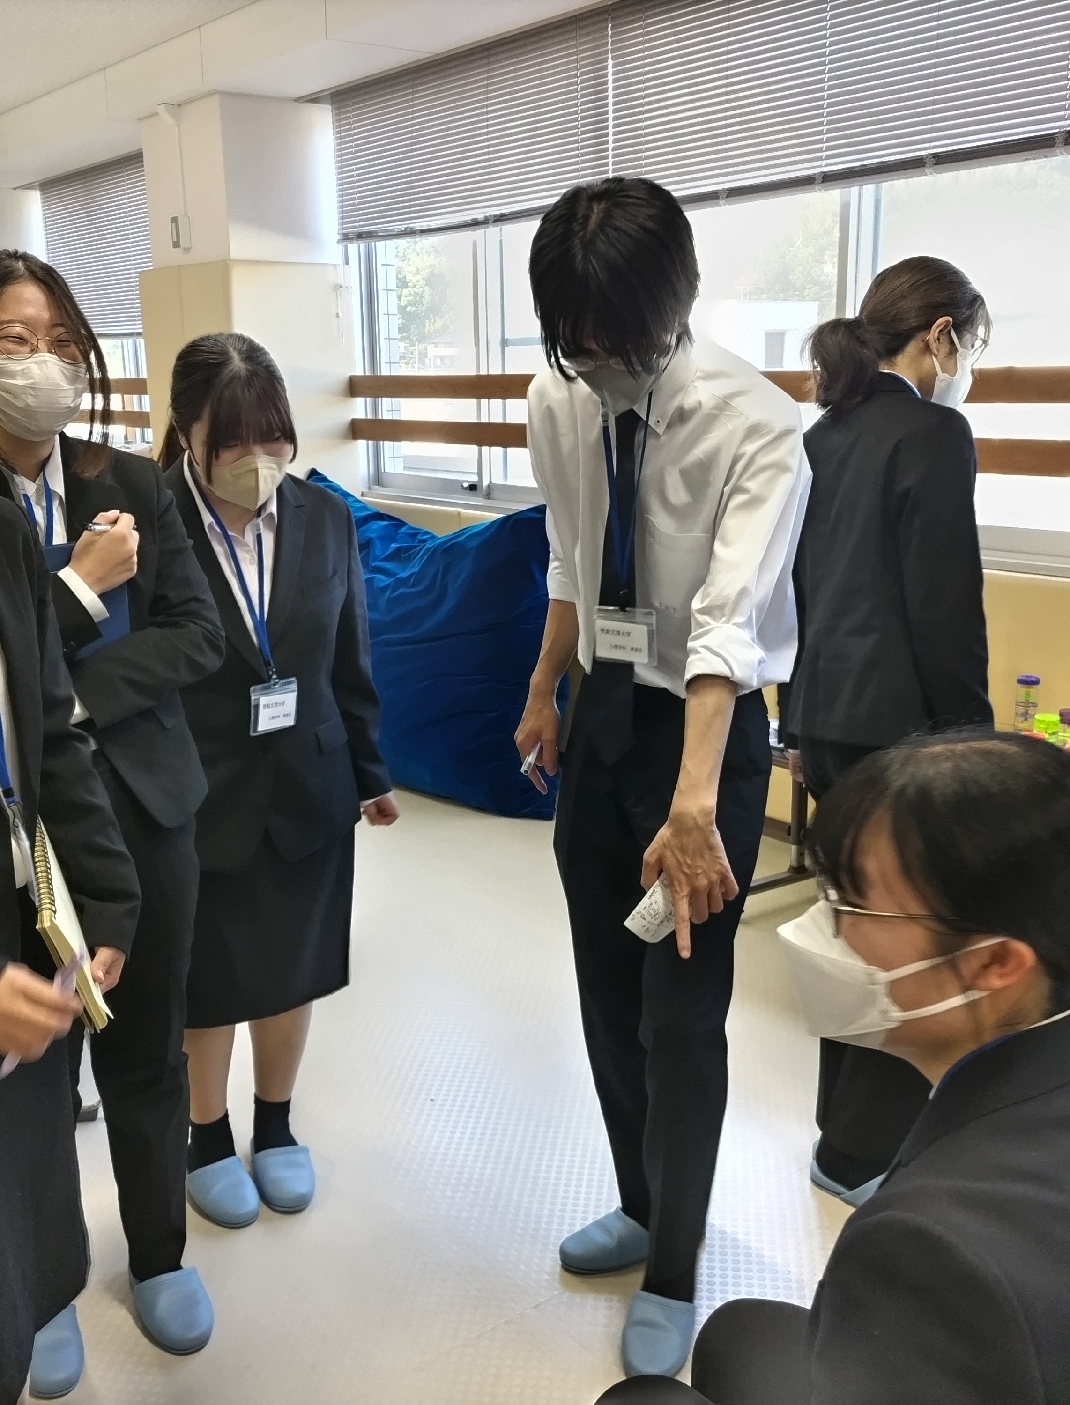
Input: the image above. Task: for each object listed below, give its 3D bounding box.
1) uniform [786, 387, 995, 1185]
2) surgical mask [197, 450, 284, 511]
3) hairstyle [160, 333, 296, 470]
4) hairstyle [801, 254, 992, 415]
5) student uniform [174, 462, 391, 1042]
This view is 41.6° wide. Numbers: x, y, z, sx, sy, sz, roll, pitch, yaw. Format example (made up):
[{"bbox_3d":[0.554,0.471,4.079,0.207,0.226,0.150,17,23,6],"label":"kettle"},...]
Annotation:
[{"bbox_3d":[0.577,0.139,2.392,0.270,1.350,0.390,-9,15,-31],"label":"uniform"},{"bbox_3d":[-0.431,-0.329,2.089,0.130,0.095,0.080,-10,34,-33],"label":"surgical mask"},{"bbox_3d":[-0.471,-0.453,2.152,0.180,0.220,0.220,-9,27,-31],"label":"hairstyle"},{"bbox_3d":[0.573,-0.584,2.233,0.260,0.225,0.180,-4,14,-14],"label":"hairstyle"},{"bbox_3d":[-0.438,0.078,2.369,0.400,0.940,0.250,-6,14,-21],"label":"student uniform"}]

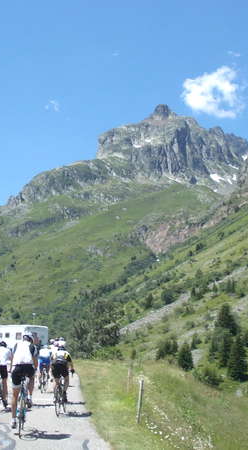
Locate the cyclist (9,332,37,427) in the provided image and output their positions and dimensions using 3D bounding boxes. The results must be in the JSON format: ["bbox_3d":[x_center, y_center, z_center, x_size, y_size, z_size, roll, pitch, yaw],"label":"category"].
[{"bbox_3d":[-1.691,2.664,11.250,0.500,1.620,0.900,1,-11,-6],"label":"cyclist"}]

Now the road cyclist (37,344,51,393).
[{"bbox_3d":[-2.447,4.385,20.200,0.480,1.420,0.950,0,-11,-2],"label":"road cyclist"}]

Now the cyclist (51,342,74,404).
[{"bbox_3d":[-1.338,3.231,14.400,0.520,1.360,0.950,0,-11,2],"label":"cyclist"}]

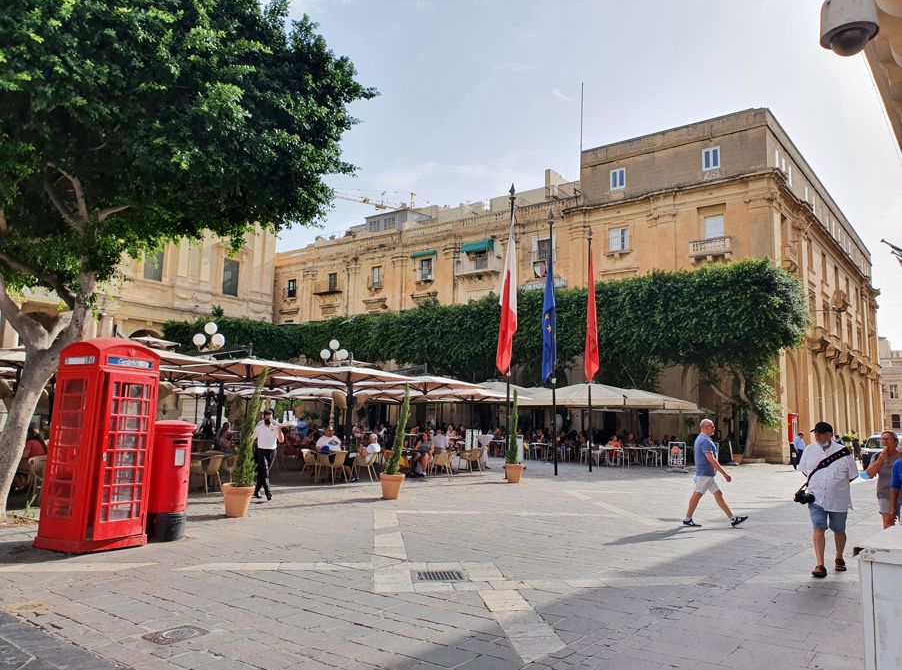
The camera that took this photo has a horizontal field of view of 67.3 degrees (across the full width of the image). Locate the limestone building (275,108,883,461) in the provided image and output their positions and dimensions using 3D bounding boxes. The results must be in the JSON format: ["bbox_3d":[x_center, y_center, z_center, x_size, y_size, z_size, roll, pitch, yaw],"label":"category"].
[{"bbox_3d":[13.302,0.896,64.550,42.500,19.000,42.000,-5,-10,38],"label":"limestone building"}]

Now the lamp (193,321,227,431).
[{"bbox_3d":[-6.781,1.756,18.717,0.950,4.282,0.950,2,-8,0],"label":"lamp"}]

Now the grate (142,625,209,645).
[{"bbox_3d":[-2.038,2.237,5.027,0.283,0.030,0.386,-3,-9,33],"label":"grate"}]

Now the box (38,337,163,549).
[{"bbox_3d":[-4.411,1.363,8.565,0.910,2.520,0.890,-3,-9,29],"label":"box"}]

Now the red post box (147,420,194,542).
[{"bbox_3d":[-3.770,1.938,9.116,0.630,1.555,0.620,-4,-10,38],"label":"red post box"}]

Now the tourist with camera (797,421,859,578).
[{"bbox_3d":[4.342,1.865,7.849,0.600,1.710,0.500,-5,-10,41],"label":"tourist with camera"}]

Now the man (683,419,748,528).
[{"bbox_3d":[4.458,2.326,11.437,0.980,1.750,0.520,-3,-9,28],"label":"man"}]

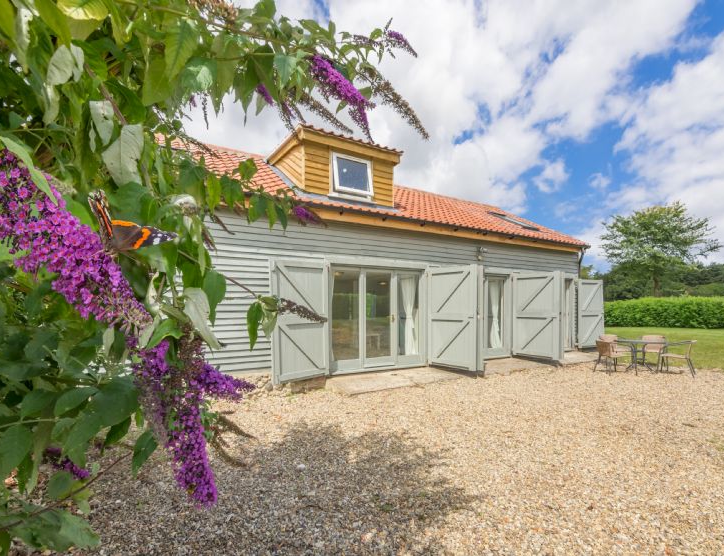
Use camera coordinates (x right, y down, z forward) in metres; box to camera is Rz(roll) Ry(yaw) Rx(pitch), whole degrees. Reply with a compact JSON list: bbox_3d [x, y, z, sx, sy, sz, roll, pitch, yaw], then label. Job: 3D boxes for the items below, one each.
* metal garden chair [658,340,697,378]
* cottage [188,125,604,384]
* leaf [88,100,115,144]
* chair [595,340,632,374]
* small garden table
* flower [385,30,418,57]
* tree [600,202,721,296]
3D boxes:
[{"bbox_3d":[7.053,1.761,7.243,0.560,0.770,0.600,5,-7,-44],"label":"metal garden chair"},{"bbox_3d":[-0.089,-0.503,10.794,13.998,5.861,7.072,2,-5,-28],"label":"cottage"},{"bbox_3d":[-0.387,-0.230,0.480,0.032,0.060,0.012,-8,25,-36],"label":"leaf"},{"bbox_3d":[5.657,1.769,7.340,0.600,0.770,0.560,1,-5,-10],"label":"chair"},{"bbox_3d":[6.345,1.806,7.434,0.850,0.710,0.850,-4,-6,40],"label":"small garden table"},{"bbox_3d":[0.091,-0.518,0.720,0.078,0.024,0.024,31,-57,-15],"label":"flower"},{"bbox_3d":[24.769,-1.261,27.193,8.200,10.042,8.200,-4,-6,42],"label":"tree"}]

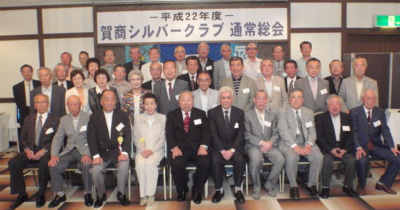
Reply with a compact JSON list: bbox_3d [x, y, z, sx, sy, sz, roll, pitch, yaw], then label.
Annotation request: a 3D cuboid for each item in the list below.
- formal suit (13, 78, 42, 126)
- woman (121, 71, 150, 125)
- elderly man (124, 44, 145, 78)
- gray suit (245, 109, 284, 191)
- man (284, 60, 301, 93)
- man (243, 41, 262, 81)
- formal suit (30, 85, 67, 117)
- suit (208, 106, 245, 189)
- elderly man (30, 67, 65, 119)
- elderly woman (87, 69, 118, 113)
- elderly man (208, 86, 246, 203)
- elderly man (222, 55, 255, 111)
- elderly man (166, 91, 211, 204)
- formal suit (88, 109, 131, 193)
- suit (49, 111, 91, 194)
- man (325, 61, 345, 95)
[{"bbox_3d":[-2.706,0.274,5.255,0.490,1.380,0.290,-3,6,-15],"label":"formal suit"},{"bbox_3d":[-0.859,0.269,4.511,0.440,1.505,0.280,-2,6,-5],"label":"woman"},{"bbox_3d":[-1.134,-0.196,5.760,0.490,1.670,0.300,-2,6,-7],"label":"elderly man"},{"bbox_3d":[0.818,0.552,4.153,0.472,0.958,0.620,-1,6,4],"label":"gray suit"},{"bbox_3d":[1.412,0.142,4.971,0.490,1.660,0.300,0,6,10],"label":"man"},{"bbox_3d":[0.865,-0.162,5.308,0.480,1.671,0.300,-1,6,5],"label":"man"},{"bbox_3d":[-2.119,0.380,4.616,0.490,1.357,0.300,-2,6,-10],"label":"formal suit"},{"bbox_3d":[0.326,0.500,3.999,0.470,0.959,0.580,-1,6,3],"label":"suit"},{"bbox_3d":[-2.069,0.265,4.513,0.490,1.566,0.290,-3,7,-12],"label":"elderly man"},{"bbox_3d":[-1.304,0.270,4.512,0.440,1.522,0.280,-2,6,-8],"label":"elderly woman"},{"bbox_3d":[0.338,0.441,3.963,0.480,1.323,0.700,-1,6,3],"label":"elderly man"},{"bbox_3d":[0.542,0.173,4.643,0.520,1.700,0.300,-1,6,3],"label":"elderly man"},{"bbox_3d":[-0.134,0.463,4.059,0.550,1.270,0.780,-1,6,-3],"label":"elderly man"},{"bbox_3d":[-1.076,0.546,3.997,0.500,0.966,0.600,-2,6,-9],"label":"formal suit"},{"bbox_3d":[-1.590,0.565,4.024,0.503,0.939,0.620,-2,6,-9],"label":"suit"},{"bbox_3d":[2.162,0.117,5.144,0.500,1.649,0.300,0,6,11],"label":"man"}]

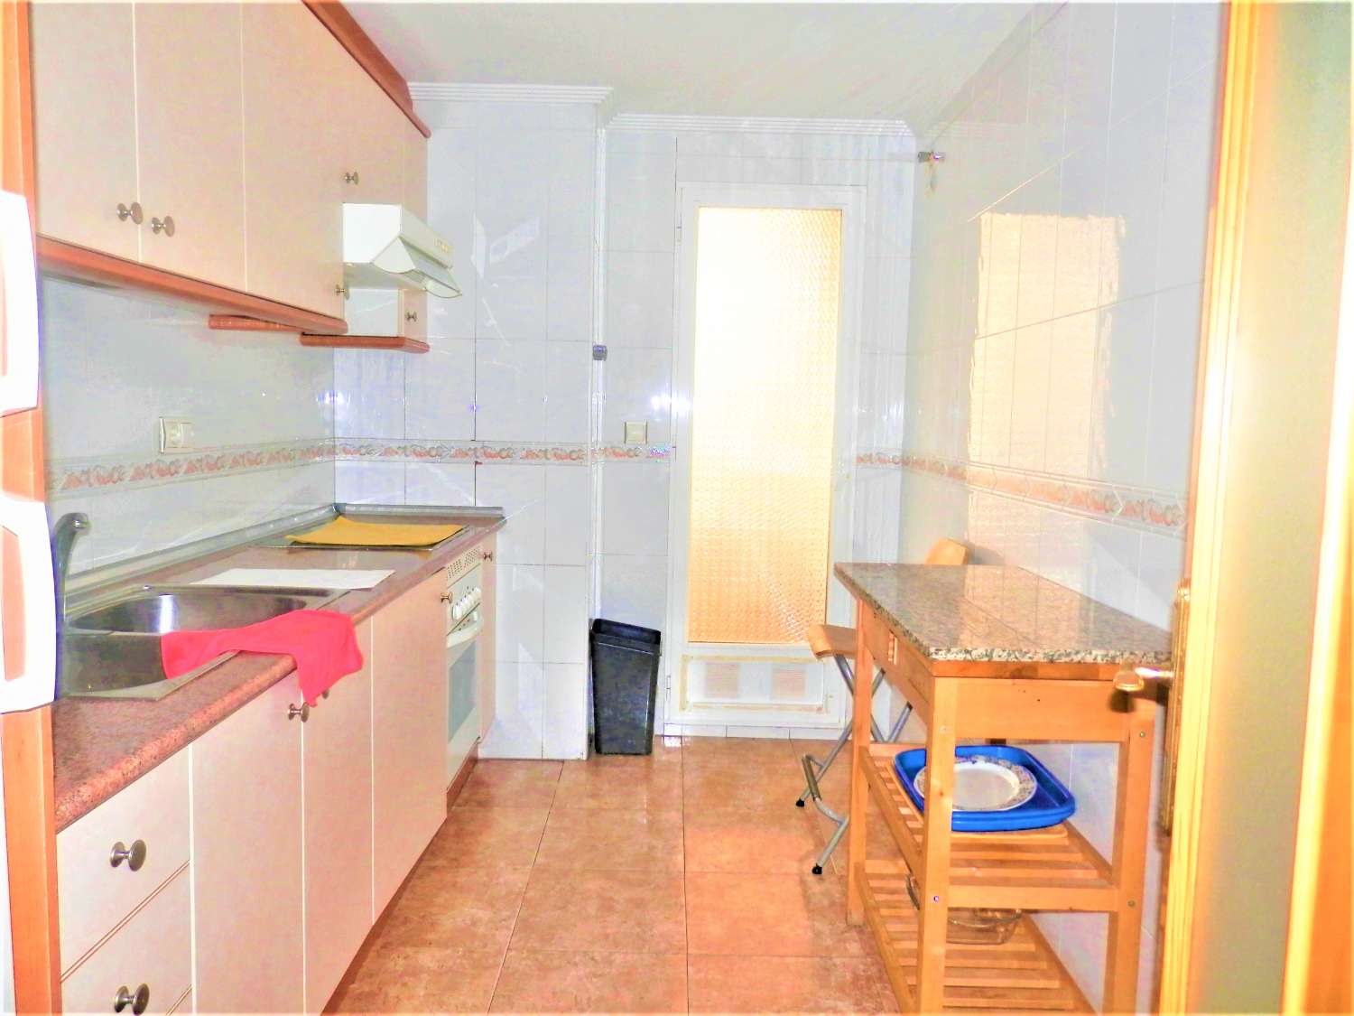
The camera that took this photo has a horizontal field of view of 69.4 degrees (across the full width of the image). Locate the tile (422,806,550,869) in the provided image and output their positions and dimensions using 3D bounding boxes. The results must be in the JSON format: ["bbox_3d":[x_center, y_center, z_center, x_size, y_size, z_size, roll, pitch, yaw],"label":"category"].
[{"bbox_3d":[-0.597,0.993,2.951,0.378,0.010,0.418,1,6,0],"label":"tile"}]

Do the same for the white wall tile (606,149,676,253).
[{"bbox_3d":[-0.137,-1.146,3.687,0.257,0.359,0.010,1,6,0],"label":"white wall tile"}]

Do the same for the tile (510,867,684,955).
[{"bbox_3d":[-0.191,1.043,2.537,0.430,0.010,0.418,1,6,0],"label":"tile"}]

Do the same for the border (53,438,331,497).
[{"bbox_3d":[-1.195,-0.128,2.642,0.010,0.080,1.567,1,5,0],"label":"border"}]

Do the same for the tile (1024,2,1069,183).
[{"bbox_3d":[0.887,-0.993,2.351,0.010,0.360,0.244,1,5,0],"label":"tile"}]

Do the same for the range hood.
[{"bbox_3d":[-0.936,-0.724,2.816,0.516,0.172,0.600,1,5,0],"label":"range hood"}]

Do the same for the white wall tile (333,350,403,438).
[{"bbox_3d":[-1.085,-0.425,3.460,0.249,0.359,0.010,1,6,0],"label":"white wall tile"}]

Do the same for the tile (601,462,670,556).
[{"bbox_3d":[-0.161,0.004,3.727,0.256,0.355,0.010,1,5,0],"label":"tile"}]

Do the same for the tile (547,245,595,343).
[{"bbox_3d":[-0.375,-0.765,3.429,0.157,0.359,0.010,1,6,0],"label":"tile"}]

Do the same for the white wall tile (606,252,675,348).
[{"bbox_3d":[-0.138,-0.782,3.693,0.250,0.357,0.012,1,5,0],"label":"white wall tile"}]

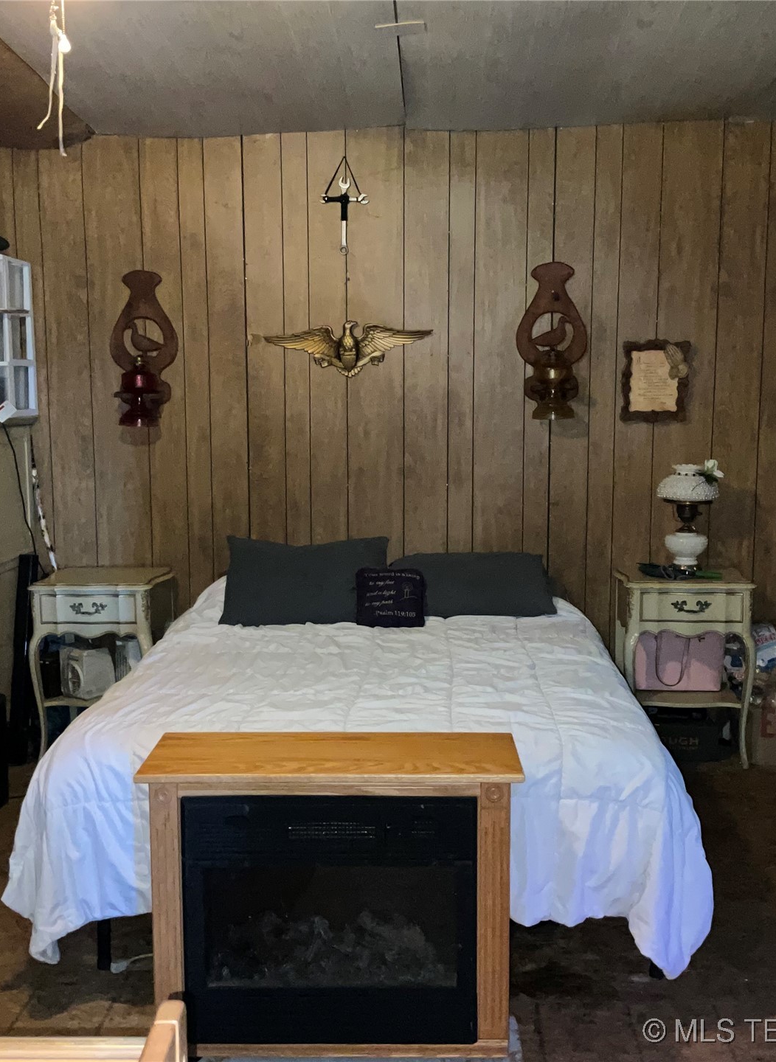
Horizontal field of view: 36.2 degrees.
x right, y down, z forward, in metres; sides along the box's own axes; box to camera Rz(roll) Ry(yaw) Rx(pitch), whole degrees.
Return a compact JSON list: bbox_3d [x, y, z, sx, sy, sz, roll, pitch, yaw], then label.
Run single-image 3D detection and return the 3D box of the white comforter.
[{"bbox_3d":[-0.029,0.624,3.838,1.640,0.690,2.070,0,7,3],"label":"white comforter"}]

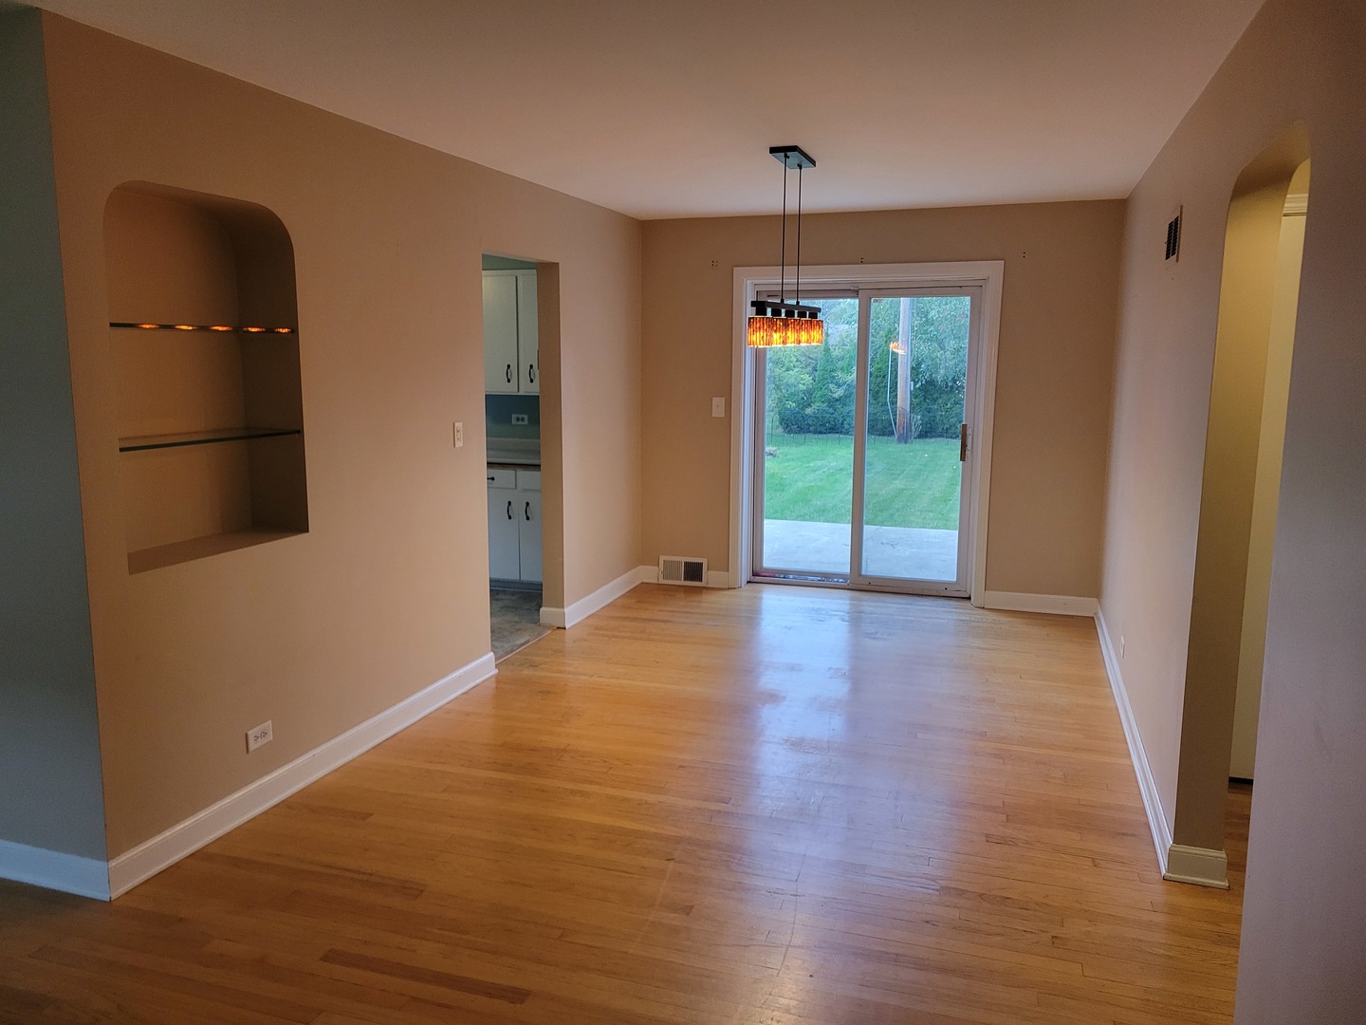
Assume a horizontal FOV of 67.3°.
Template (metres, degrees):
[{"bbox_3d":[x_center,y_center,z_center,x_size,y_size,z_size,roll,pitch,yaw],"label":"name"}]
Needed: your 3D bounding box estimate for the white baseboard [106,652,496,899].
[{"bbox_3d":[-1.278,0.895,4.019,0.028,0.108,2.277,3,9,18],"label":"white baseboard"}]

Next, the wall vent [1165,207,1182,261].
[{"bbox_3d":[1.827,-1.025,3.853,0.020,0.198,0.396,3,9,18],"label":"wall vent"}]

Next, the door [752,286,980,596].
[{"bbox_3d":[1.152,-0.454,6.637,1.421,1.940,0.089,3,9,18],"label":"door"}]

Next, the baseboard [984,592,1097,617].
[{"bbox_3d":[2.181,0.563,6.256,0.650,0.108,0.025,3,9,18],"label":"baseboard"}]

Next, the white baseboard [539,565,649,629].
[{"bbox_3d":[-0.539,0.514,6.472,0.163,0.108,1.297,3,9,18],"label":"white baseboard"}]

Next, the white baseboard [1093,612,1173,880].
[{"bbox_3d":[1.972,0.817,4.634,0.027,0.108,3.277,3,9,18],"label":"white baseboard"}]

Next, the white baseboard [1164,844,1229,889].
[{"bbox_3d":[1.548,1.058,3.082,0.178,0.108,0.028,3,9,18],"label":"white baseboard"}]

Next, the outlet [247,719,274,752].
[{"bbox_3d":[-1.443,0.767,3.518,0.008,0.071,0.116,3,9,18],"label":"outlet"}]

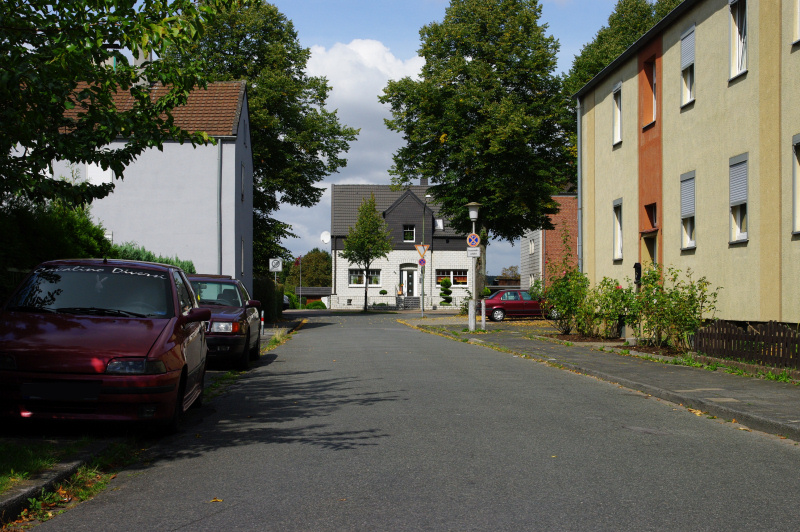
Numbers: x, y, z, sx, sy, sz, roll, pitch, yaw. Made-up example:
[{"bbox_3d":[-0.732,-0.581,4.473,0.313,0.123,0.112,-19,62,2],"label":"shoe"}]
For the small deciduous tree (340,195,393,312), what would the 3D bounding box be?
[{"bbox_3d":[-2.340,-0.990,86.500,3.900,8.450,3.800,0,-2,0],"label":"small deciduous tree"}]

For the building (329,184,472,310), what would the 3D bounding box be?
[{"bbox_3d":[0.250,-1.480,96.200,11.300,9.800,9.500,0,-2,-4],"label":"building"}]

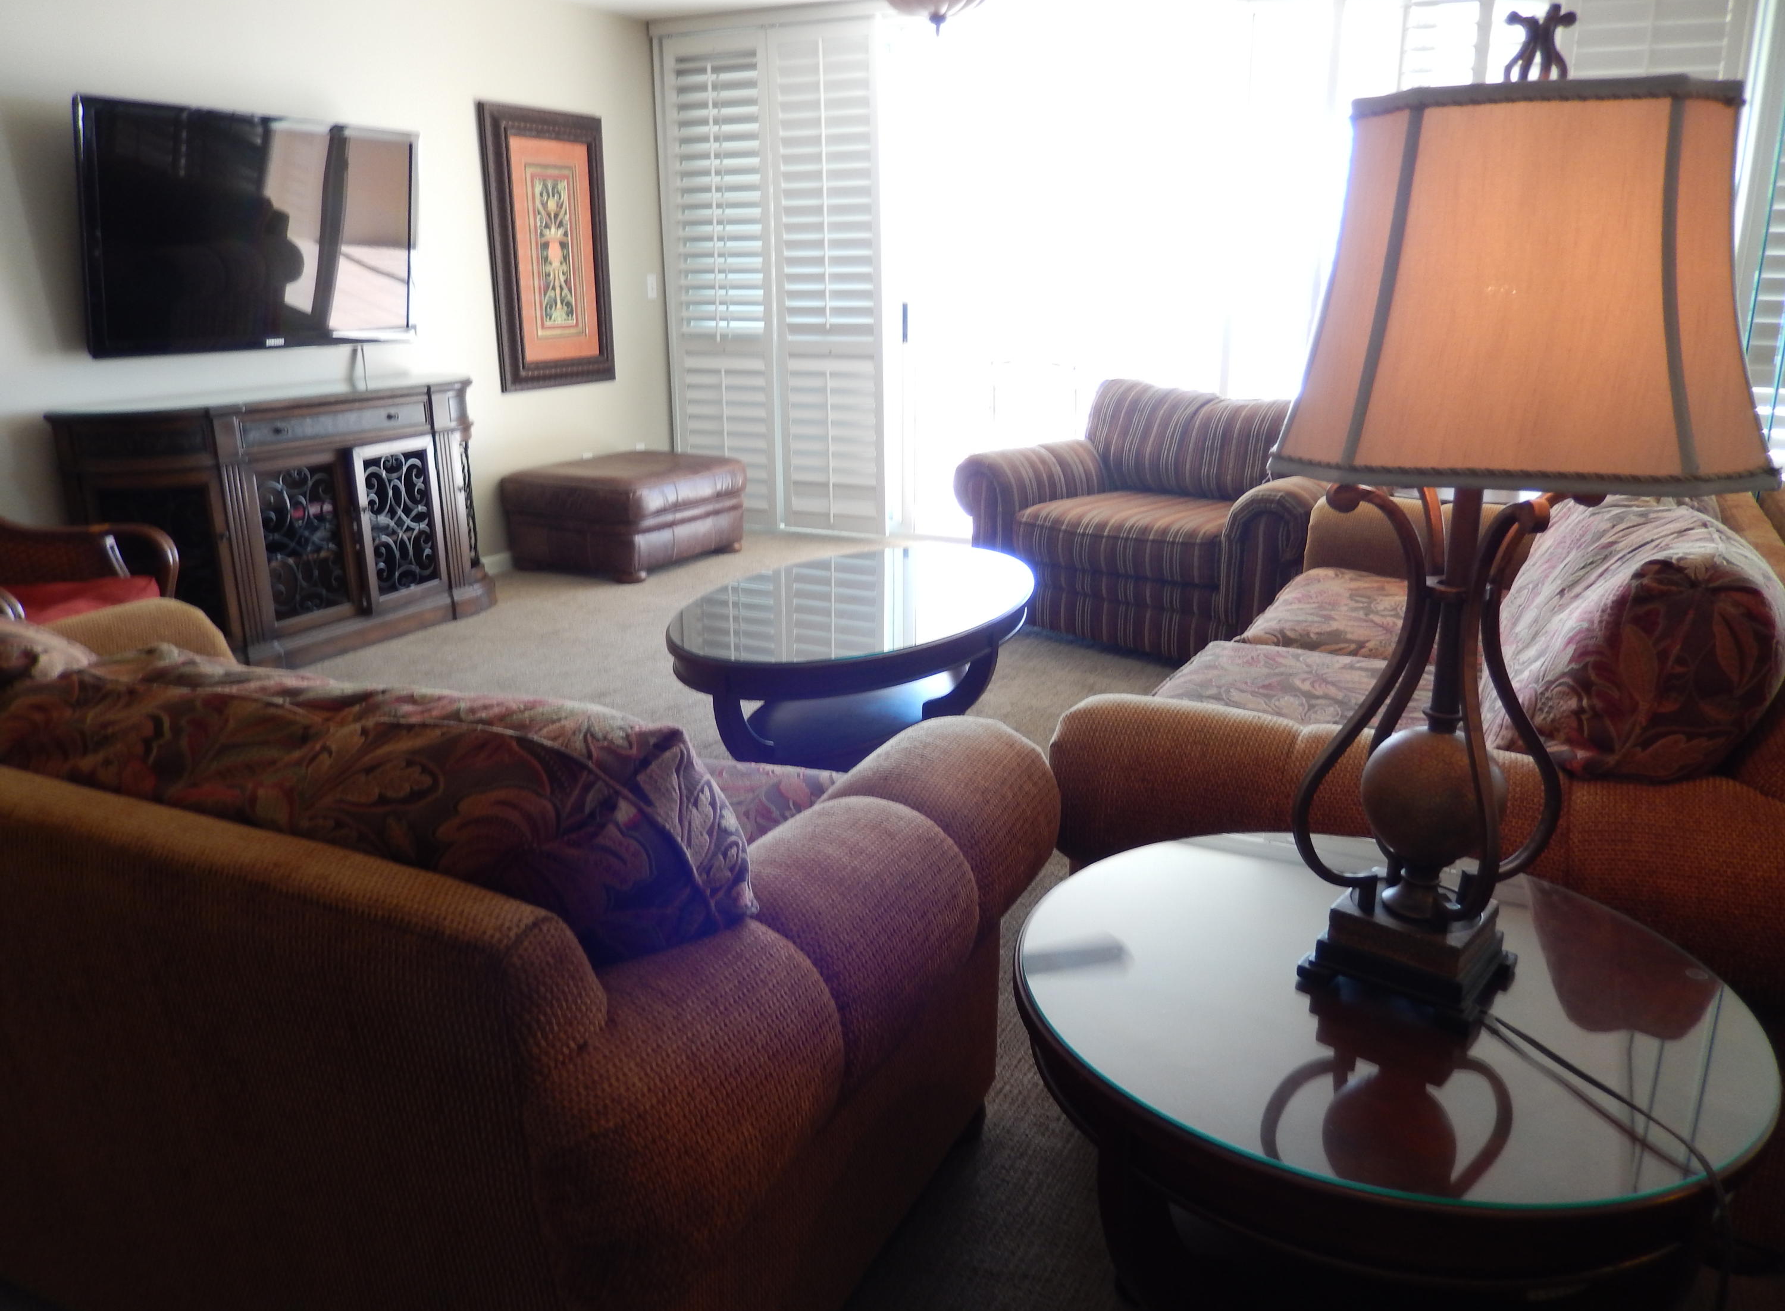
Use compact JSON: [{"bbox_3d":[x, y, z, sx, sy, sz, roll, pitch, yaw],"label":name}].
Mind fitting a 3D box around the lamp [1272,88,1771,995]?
[{"bbox_3d":[0.532,-0.076,1.169,0.375,0.840,0.375,6,18,20],"label":"lamp"}]

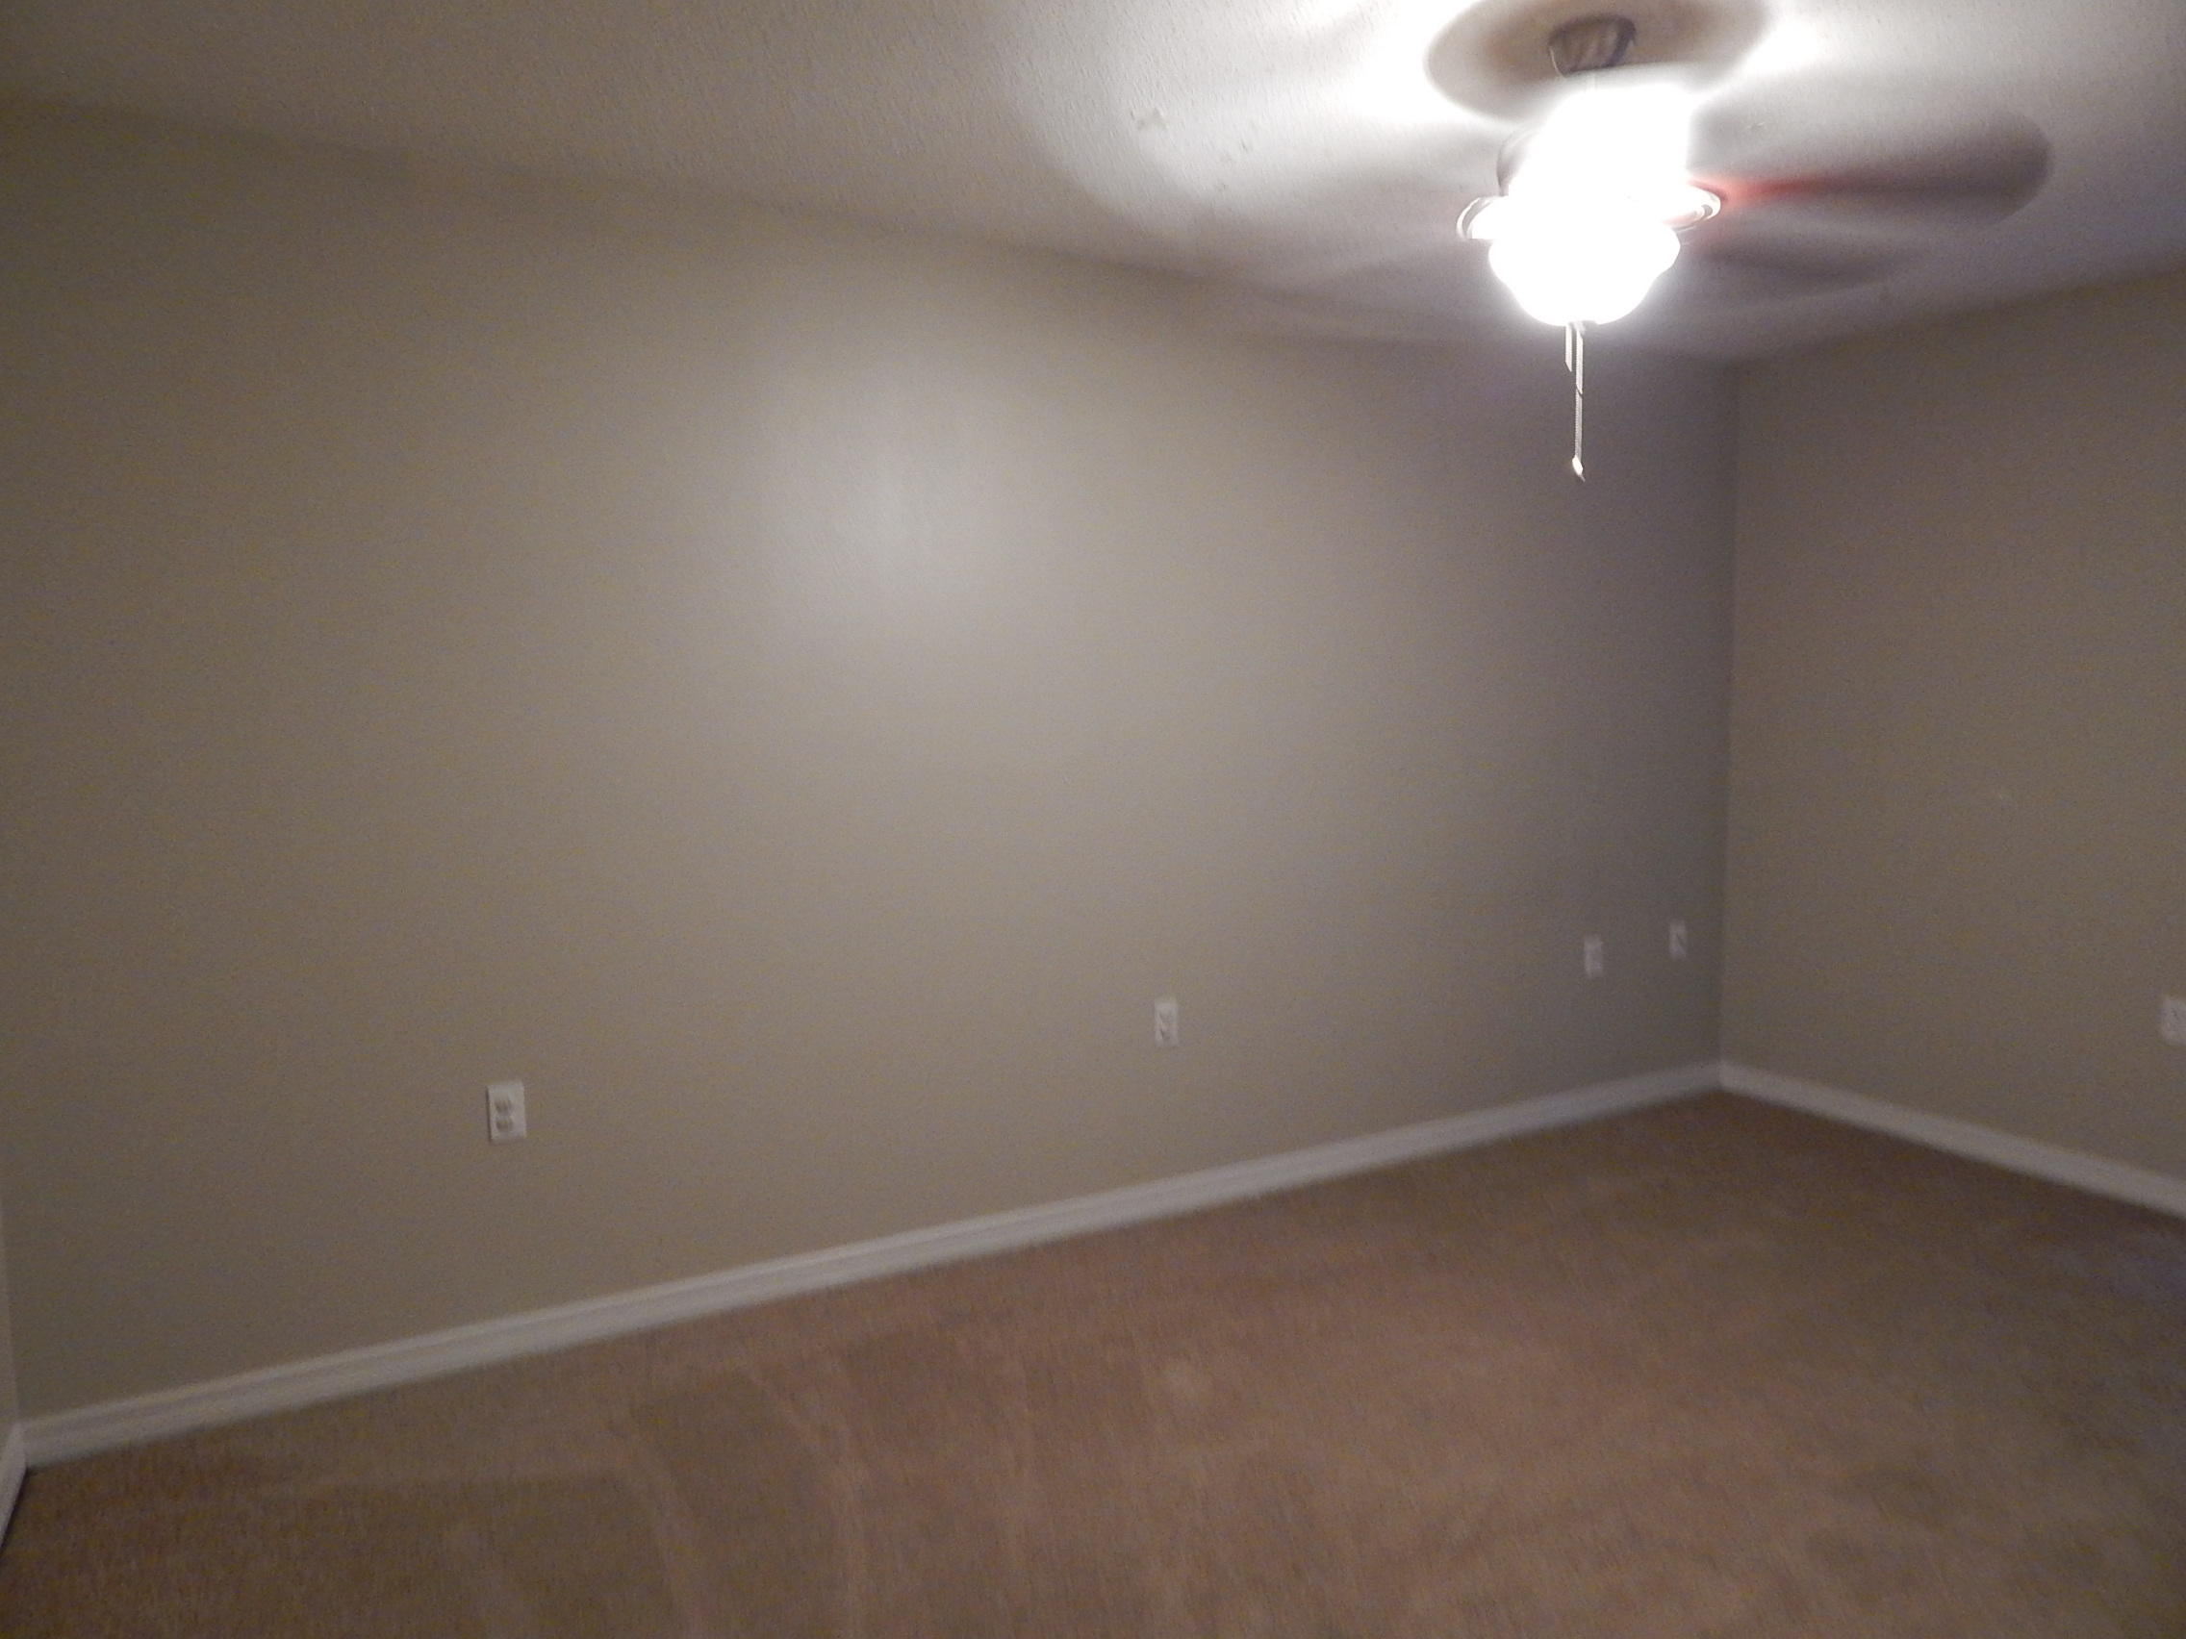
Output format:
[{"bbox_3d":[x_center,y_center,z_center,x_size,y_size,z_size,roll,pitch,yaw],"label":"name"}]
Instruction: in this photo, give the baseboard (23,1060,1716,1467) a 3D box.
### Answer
[{"bbox_3d":[0.107,1.008,3.819,4.747,0.091,0.015,-4,6,-30],"label":"baseboard"}]

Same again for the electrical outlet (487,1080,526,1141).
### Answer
[{"bbox_3d":[-1.213,0.609,3.013,0.071,0.116,0.009,-4,6,-30],"label":"electrical outlet"}]

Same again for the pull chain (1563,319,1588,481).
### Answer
[{"bbox_3d":[0.791,-0.683,2.372,0.025,0.255,0.020,1,6,18],"label":"pull chain"}]

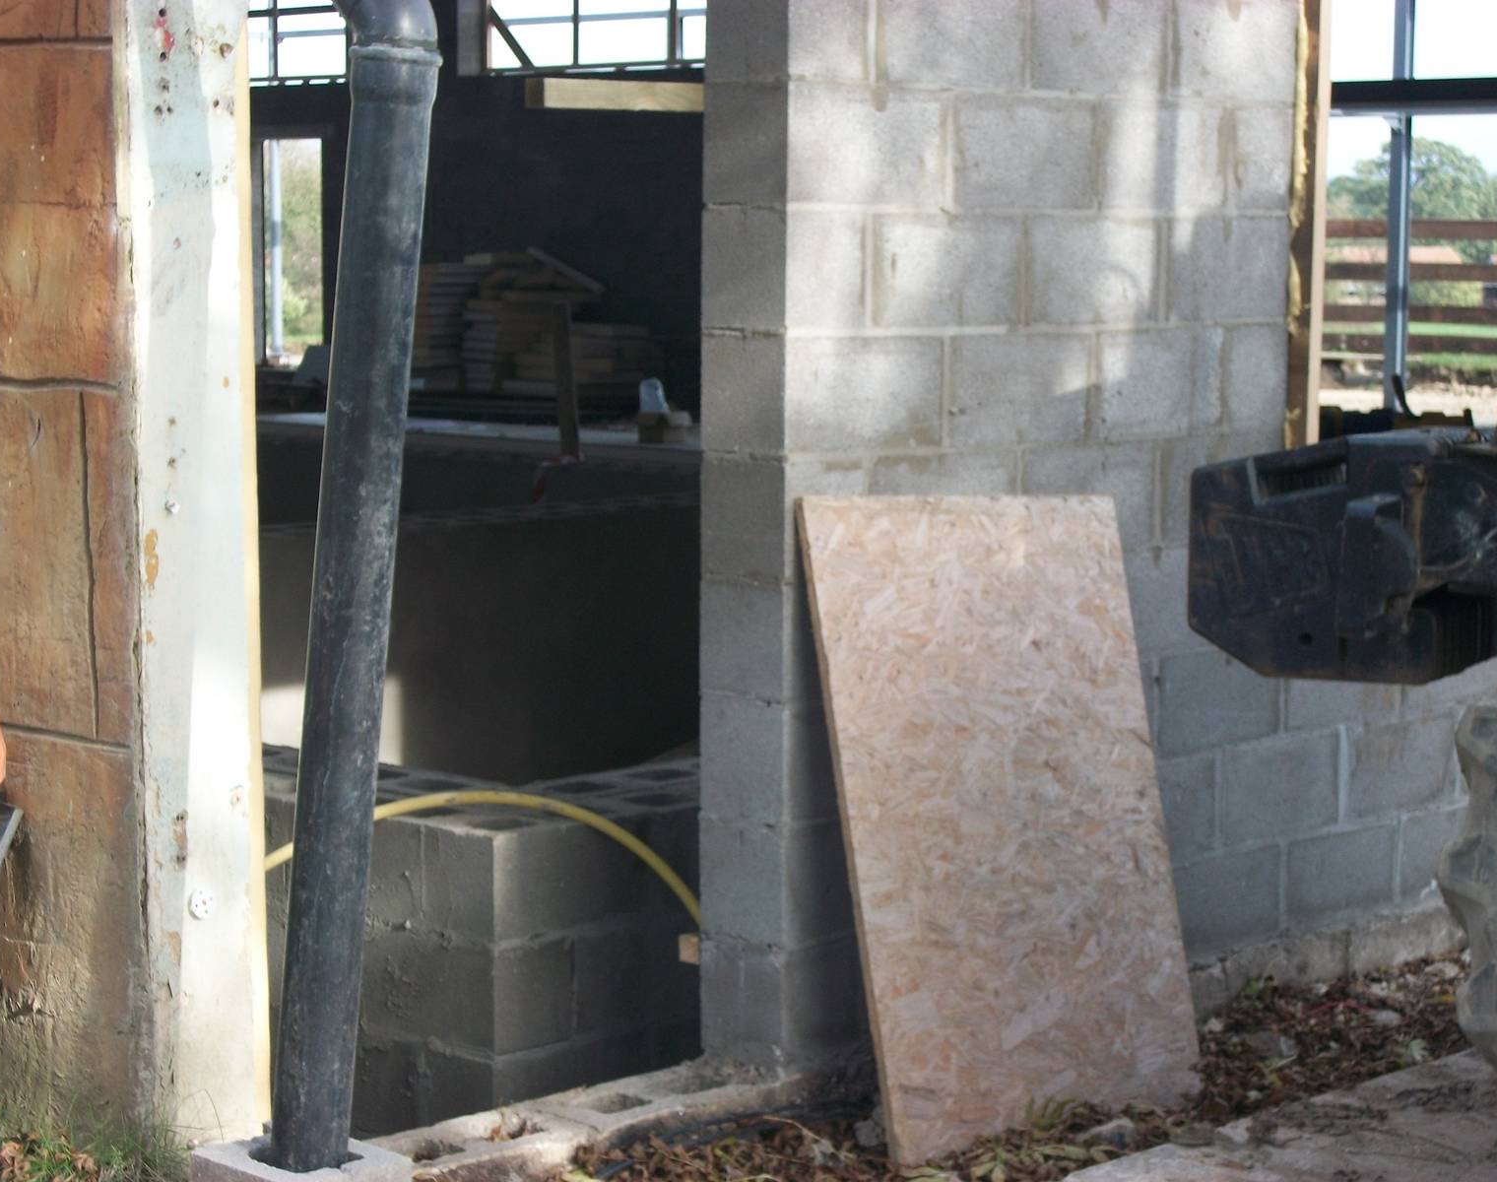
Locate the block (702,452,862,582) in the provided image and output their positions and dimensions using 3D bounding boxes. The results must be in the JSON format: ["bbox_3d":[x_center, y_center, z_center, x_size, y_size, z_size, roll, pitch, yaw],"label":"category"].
[{"bbox_3d":[0.065,-0.143,6.498,0.215,0.215,0.215,6,9,43],"label":"block"}]

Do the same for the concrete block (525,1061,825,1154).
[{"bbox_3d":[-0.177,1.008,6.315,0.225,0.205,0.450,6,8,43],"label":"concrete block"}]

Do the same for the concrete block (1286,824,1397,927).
[{"bbox_3d":[1.225,0.632,7.802,0.215,0.215,0.440,6,8,43],"label":"concrete block"}]

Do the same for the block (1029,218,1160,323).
[{"bbox_3d":[0.610,-0.649,7.016,0.215,0.215,0.440,6,9,43],"label":"block"}]

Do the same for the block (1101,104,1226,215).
[{"bbox_3d":[0.767,-0.889,7.154,0.215,0.215,0.440,6,9,43],"label":"block"}]

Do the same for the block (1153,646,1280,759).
[{"bbox_3d":[0.917,0.217,7.431,0.215,0.215,0.440,6,8,43],"label":"block"}]

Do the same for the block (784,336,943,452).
[{"bbox_3d":[0.144,-0.375,6.554,0.215,0.215,0.440,6,9,43],"label":"block"}]

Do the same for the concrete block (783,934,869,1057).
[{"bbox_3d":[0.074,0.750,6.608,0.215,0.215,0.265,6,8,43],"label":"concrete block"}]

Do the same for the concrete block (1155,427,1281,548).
[{"bbox_3d":[0.919,-0.235,7.389,0.215,0.215,0.440,6,9,43],"label":"concrete block"}]

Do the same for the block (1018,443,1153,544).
[{"bbox_3d":[0.609,-0.199,7.060,0.215,0.215,0.440,6,8,43],"label":"block"}]

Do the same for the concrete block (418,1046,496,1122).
[{"bbox_3d":[-0.459,1.030,7.297,0.215,0.215,0.380,6,8,43],"label":"concrete block"}]

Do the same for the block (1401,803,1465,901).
[{"bbox_3d":[1.542,0.601,8.164,0.215,0.215,0.440,6,8,44],"label":"block"}]

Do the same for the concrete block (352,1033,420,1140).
[{"bbox_3d":[-0.749,0.993,7.314,0.440,0.215,0.215,6,9,43],"label":"concrete block"}]

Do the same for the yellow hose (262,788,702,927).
[{"bbox_3d":[-0.495,0.495,6.500,0.950,0.280,0.220,-3,7,-31],"label":"yellow hose"}]

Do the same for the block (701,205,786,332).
[{"bbox_3d":[0.067,-0.594,6.492,0.215,0.215,0.215,6,8,44],"label":"block"}]

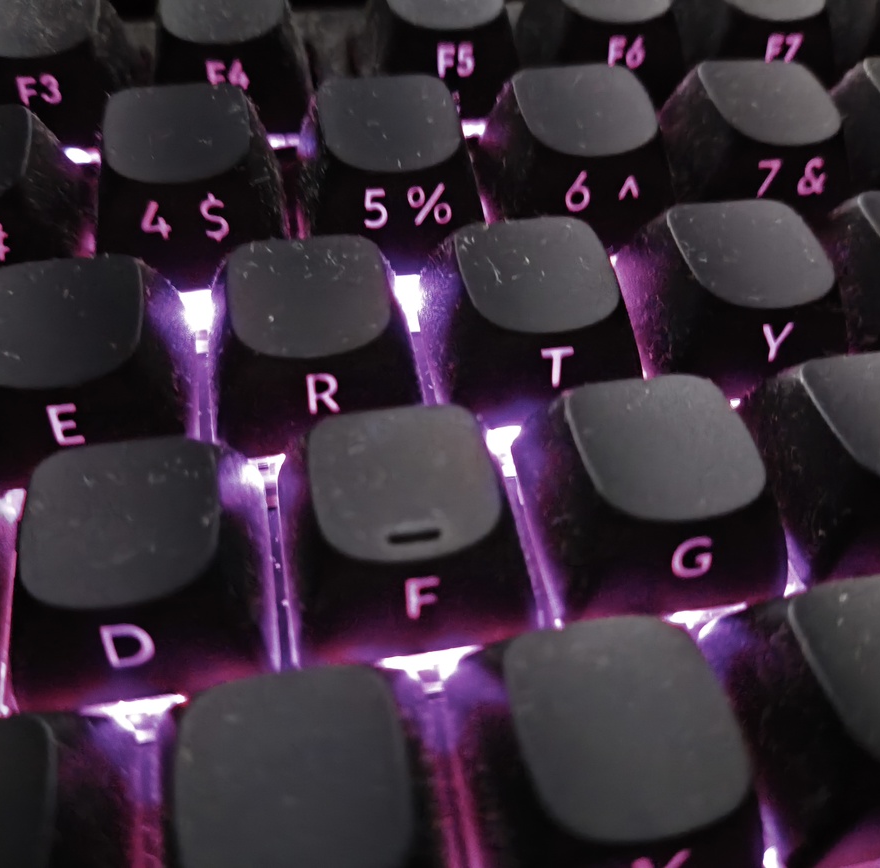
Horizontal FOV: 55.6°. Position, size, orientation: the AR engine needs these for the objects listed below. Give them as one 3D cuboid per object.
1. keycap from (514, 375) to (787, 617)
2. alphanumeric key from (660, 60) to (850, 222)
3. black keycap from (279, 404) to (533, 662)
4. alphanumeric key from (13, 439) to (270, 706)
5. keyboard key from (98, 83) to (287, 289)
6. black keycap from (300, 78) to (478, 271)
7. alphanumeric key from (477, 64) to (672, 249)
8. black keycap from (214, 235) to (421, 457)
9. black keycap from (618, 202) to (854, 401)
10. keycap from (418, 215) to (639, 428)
[{"bbox_3d":[0.016,0.004,0.063,0.018,0.009,0.018,-7,58,-9],"label":"keycap"},{"bbox_3d":[0.032,-0.031,0.088,0.018,0.011,0.018,-7,56,-9],"label":"alphanumeric key"},{"bbox_3d":[-0.003,0.006,0.061,0.018,0.010,0.018,-7,56,-9],"label":"black keycap"},{"bbox_3d":[-0.021,0.008,0.058,0.018,0.010,0.018,-7,56,-9],"label":"alphanumeric key"},{"bbox_3d":[-0.024,-0.024,0.079,0.018,0.011,0.018,-7,56,-9],"label":"keyboard key"},{"bbox_3d":[-0.005,-0.026,0.081,0.018,0.009,0.018,-7,58,-9],"label":"black keycap"},{"bbox_3d":[0.014,-0.029,0.084,0.018,0.009,0.018,-7,58,-9],"label":"alphanumeric key"},{"bbox_3d":[-0.011,-0.009,0.070,0.018,0.010,0.018,-7,56,-9],"label":"black keycap"},{"bbox_3d":[0.027,-0.014,0.076,0.018,0.010,0.018,-7,56,-9],"label":"black keycap"},{"bbox_3d":[0.008,-0.012,0.073,0.018,0.009,0.018,-7,58,-9],"label":"keycap"}]

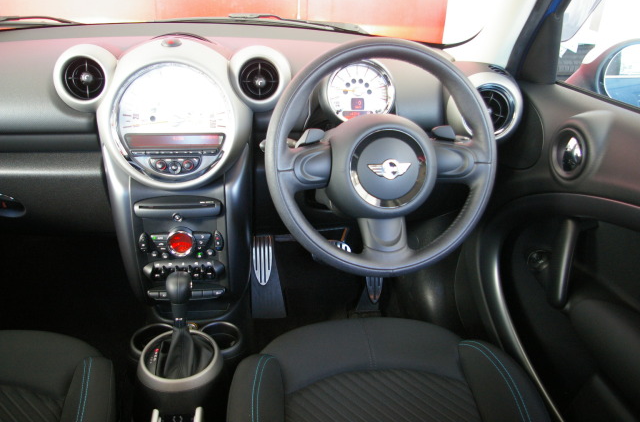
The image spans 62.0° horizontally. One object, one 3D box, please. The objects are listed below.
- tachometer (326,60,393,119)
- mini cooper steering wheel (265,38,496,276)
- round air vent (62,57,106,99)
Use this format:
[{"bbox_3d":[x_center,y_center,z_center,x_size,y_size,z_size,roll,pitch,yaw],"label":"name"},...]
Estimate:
[{"bbox_3d":[0.075,-0.229,1.036,0.130,0.130,0.055,-2,12,-7],"label":"tachometer"},{"bbox_3d":[0.100,-0.081,0.849,0.373,0.373,0.095,-2,8,-7],"label":"mini cooper steering wheel"},{"bbox_3d":[-0.443,-0.253,1.011,0.084,0.084,0.040,-2,19,-7],"label":"round air vent"}]

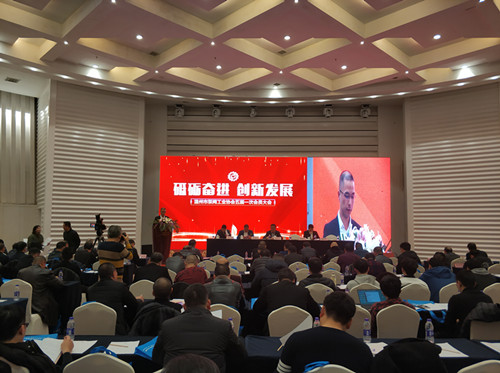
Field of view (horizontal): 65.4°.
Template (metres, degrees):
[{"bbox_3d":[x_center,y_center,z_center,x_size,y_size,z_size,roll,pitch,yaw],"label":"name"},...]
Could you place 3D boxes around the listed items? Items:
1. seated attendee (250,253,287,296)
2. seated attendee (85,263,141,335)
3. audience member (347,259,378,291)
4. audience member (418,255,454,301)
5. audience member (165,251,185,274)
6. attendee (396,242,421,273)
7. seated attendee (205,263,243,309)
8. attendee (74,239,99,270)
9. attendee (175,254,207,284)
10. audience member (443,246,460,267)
[{"bbox_3d":[0.281,1.700,5.867,0.600,1.270,0.750,0,-5,5],"label":"seated attendee"},{"bbox_3d":[-1.483,1.448,4.129,0.580,1.290,0.820,-1,-6,14],"label":"seated attendee"},{"bbox_3d":[1.628,1.682,5.692,0.500,1.230,0.800,0,-6,0],"label":"audience member"},{"bbox_3d":[2.823,1.691,5.818,0.570,1.280,0.750,0,-5,-5],"label":"audience member"},{"bbox_3d":[-1.331,1.782,7.010,0.520,1.180,0.820,-1,-6,10],"label":"audience member"},{"bbox_3d":[3.426,1.941,8.702,0.520,1.340,0.800,3,-6,-25],"label":"attendee"},{"bbox_3d":[-0.378,1.660,5.662,0.530,1.240,0.820,0,-6,2],"label":"seated attendee"},{"bbox_3d":[-3.697,1.936,8.757,0.560,1.340,0.750,-1,-5,8],"label":"attendee"},{"bbox_3d":[-0.843,1.597,5.471,0.520,1.260,0.800,0,-6,3],"label":"attendee"},{"bbox_3d":[4.925,2.061,9.449,0.540,1.220,0.750,1,-5,-12],"label":"audience member"}]

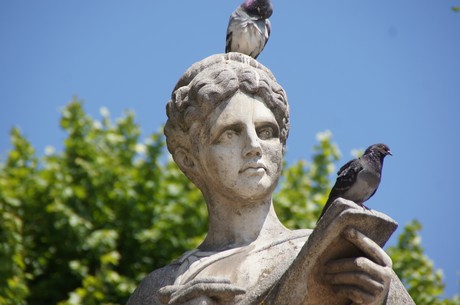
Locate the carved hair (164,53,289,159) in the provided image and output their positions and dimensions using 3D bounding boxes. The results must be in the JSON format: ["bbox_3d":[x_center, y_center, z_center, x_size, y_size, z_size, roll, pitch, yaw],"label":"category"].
[{"bbox_3d":[-0.009,-0.123,10.250,0.310,0.285,0.360,3,-16,-25],"label":"carved hair"}]

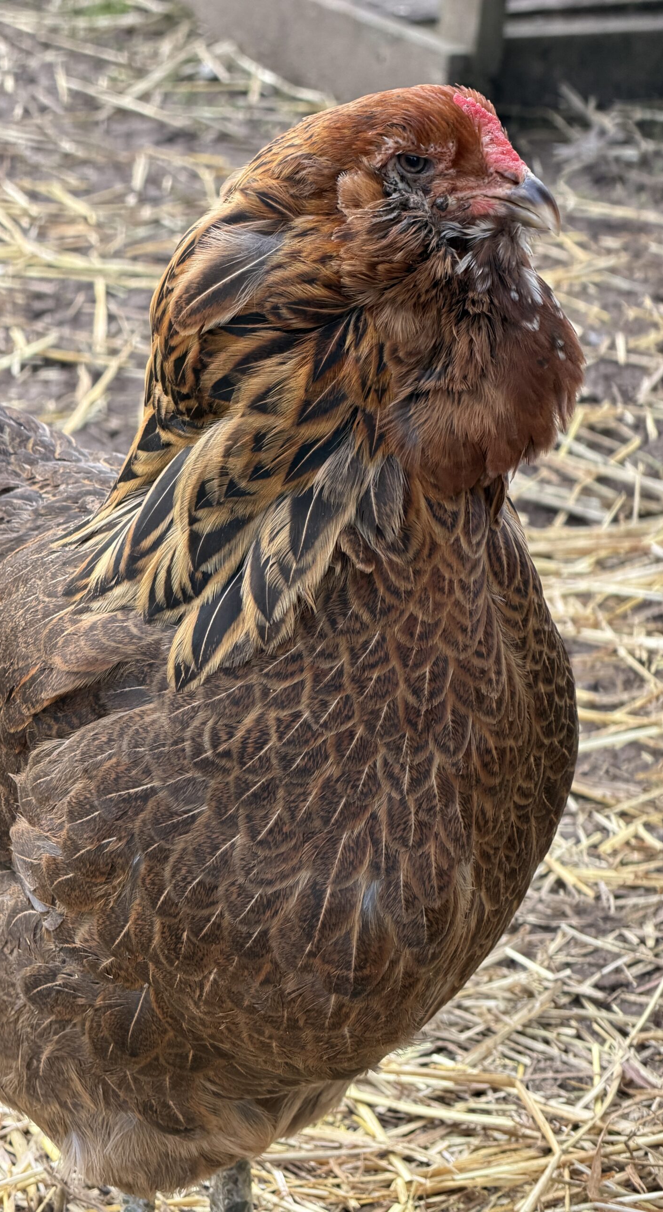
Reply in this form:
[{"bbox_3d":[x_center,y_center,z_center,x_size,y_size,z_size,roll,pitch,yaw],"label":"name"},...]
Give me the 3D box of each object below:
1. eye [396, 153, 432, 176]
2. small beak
[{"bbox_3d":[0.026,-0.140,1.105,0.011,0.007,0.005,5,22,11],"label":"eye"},{"bbox_3d":[0.063,-0.126,1.100,0.018,0.018,0.013,13,25,29],"label":"small beak"}]

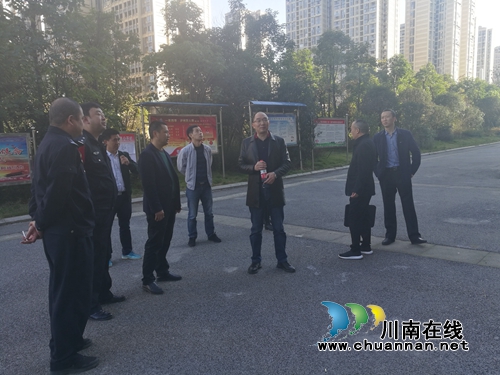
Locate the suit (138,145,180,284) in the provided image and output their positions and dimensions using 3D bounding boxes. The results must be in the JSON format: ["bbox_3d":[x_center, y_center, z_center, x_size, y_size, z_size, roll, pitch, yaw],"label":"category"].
[{"bbox_3d":[-0.907,0.255,3.903,0.340,1.420,0.500,1,7,28],"label":"suit"}]

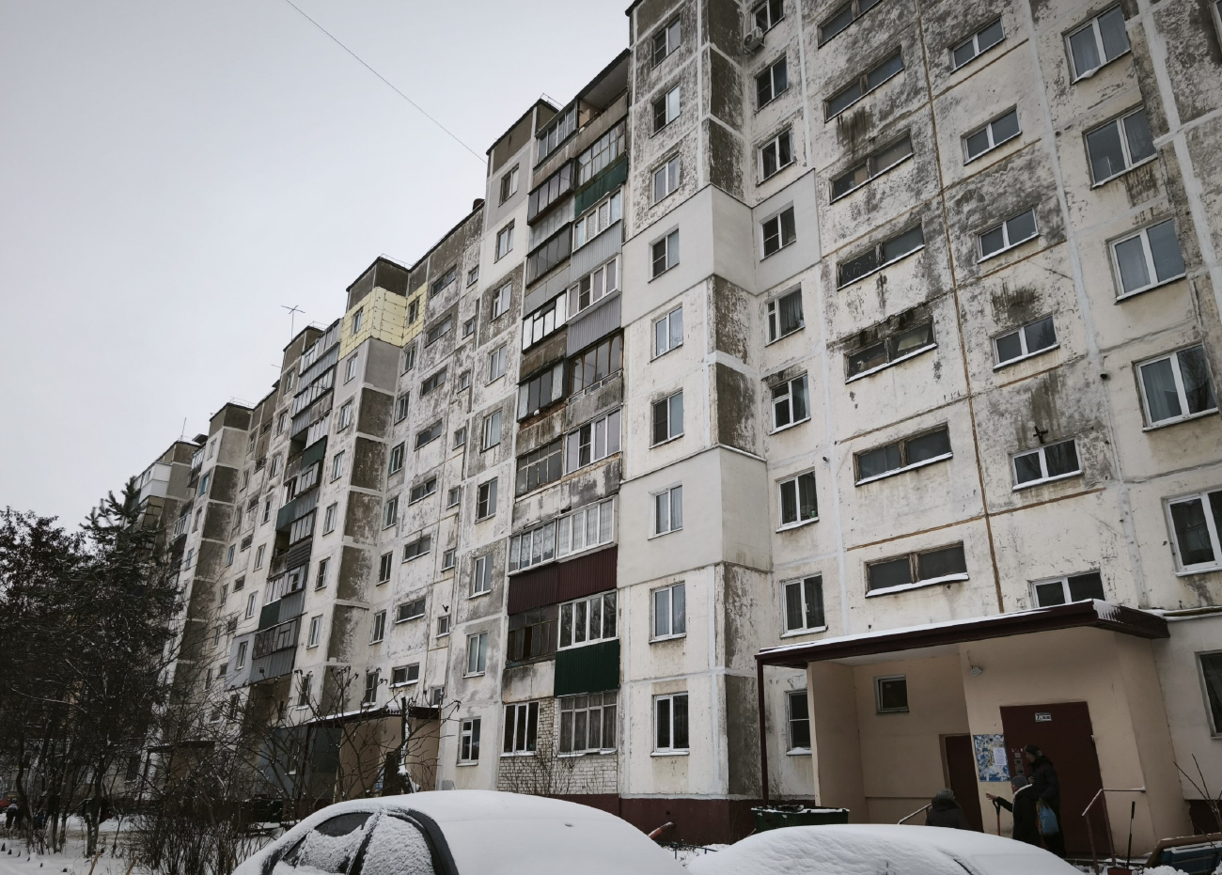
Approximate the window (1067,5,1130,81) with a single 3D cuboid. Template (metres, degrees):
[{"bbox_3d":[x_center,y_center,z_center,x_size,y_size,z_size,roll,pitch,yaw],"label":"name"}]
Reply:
[{"bbox_3d":[11.425,-9.273,19.099,0.150,1.370,1.230,17,-25,-38],"label":"window"}]

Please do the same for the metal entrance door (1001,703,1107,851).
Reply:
[{"bbox_3d":[7.760,5.993,14.347,0.120,2.350,1.550,17,-26,-35],"label":"metal entrance door"}]

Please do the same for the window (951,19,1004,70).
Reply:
[{"bbox_3d":[9.624,-10.288,21.309,0.180,0.765,1.440,17,-25,-36],"label":"window"}]

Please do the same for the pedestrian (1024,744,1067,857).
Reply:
[{"bbox_3d":[7.048,5.863,13.115,0.500,1.670,0.520,-11,-25,30],"label":"pedestrian"}]

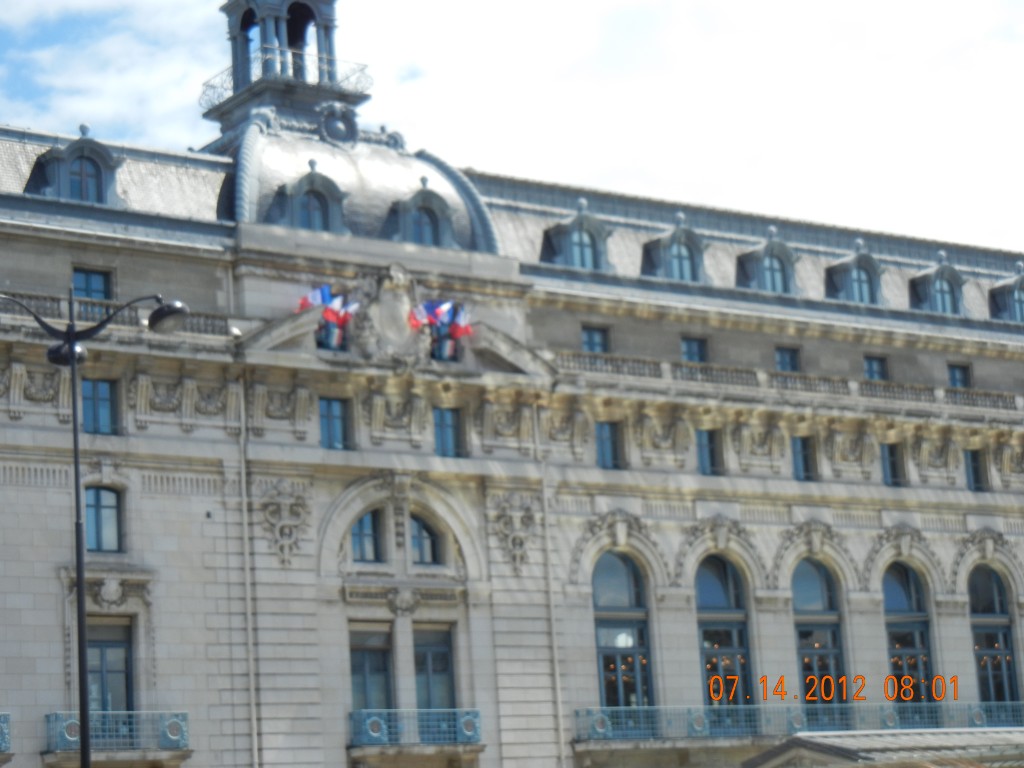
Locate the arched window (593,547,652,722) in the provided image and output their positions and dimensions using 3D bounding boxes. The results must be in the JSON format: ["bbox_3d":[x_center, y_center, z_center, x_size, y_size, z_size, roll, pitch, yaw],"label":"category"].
[{"bbox_3d":[3.505,8.481,74.616,2.200,5.956,0.350,5,-14,-34],"label":"arched window"}]

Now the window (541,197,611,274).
[{"bbox_3d":[2.100,-5.103,79.730,2.420,2.574,1.496,5,-15,-35],"label":"window"}]

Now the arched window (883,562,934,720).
[{"bbox_3d":[13.840,9.113,79.345,2.136,5.855,0.350,5,-15,-34],"label":"arched window"}]

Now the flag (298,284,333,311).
[{"bbox_3d":[-6.067,-2.583,69.249,1.138,0.703,0.400,5,-15,-35],"label":"flag"}]

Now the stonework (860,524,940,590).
[{"bbox_3d":[14.157,6.485,83.444,3.974,2.469,0.600,5,-15,-35],"label":"stonework"}]

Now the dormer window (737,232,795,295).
[{"bbox_3d":[9.326,-4.487,84.715,2.420,2.574,1.496,5,-15,-35],"label":"dormer window"}]

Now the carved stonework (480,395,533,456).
[{"bbox_3d":[-0.145,1.485,80.418,1.900,1.980,0.550,5,-16,-34],"label":"carved stonework"}]

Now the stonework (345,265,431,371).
[{"bbox_3d":[-3.692,-2.050,68.940,2.750,3.200,0.900,5,-15,-34],"label":"stonework"}]

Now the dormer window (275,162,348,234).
[{"bbox_3d":[-6.457,-5.895,72.575,2.384,2.426,1.200,5,-14,-34],"label":"dormer window"}]

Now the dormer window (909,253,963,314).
[{"bbox_3d":[16.551,-3.871,89.700,2.420,2.574,1.496,5,-15,-35],"label":"dormer window"}]

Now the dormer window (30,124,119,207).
[{"bbox_3d":[-14.327,-6.988,74.753,2.450,2.780,1.400,5,-16,-34],"label":"dormer window"}]

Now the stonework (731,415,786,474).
[{"bbox_3d":[8.668,2.125,79.150,1.900,2.108,0.550,5,-14,-34],"label":"stonework"}]

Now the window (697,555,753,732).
[{"bbox_3d":[7.844,9.551,84.522,2.750,6.700,0.450,5,-16,-34],"label":"window"}]

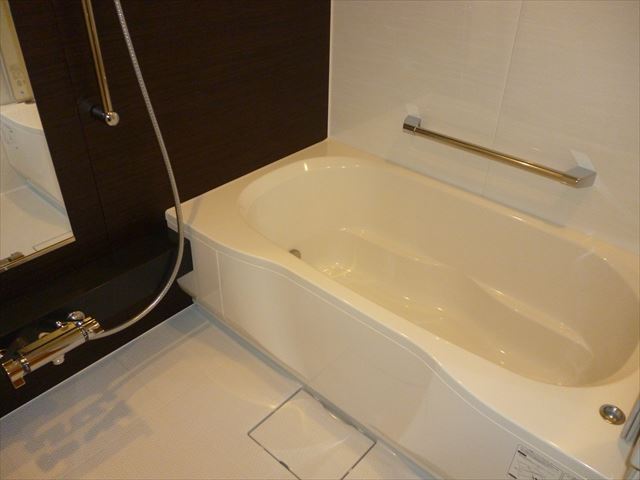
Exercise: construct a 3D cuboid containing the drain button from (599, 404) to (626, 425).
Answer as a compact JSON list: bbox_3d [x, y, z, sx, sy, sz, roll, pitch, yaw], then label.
[{"bbox_3d":[0.629,0.374,1.111,0.051,0.009,0.051,1,34,-1],"label":"drain button"}]

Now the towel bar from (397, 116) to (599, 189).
[{"bbox_3d":[0.568,-0.308,1.757,0.681,0.040,0.080,28,42,33],"label":"towel bar"}]

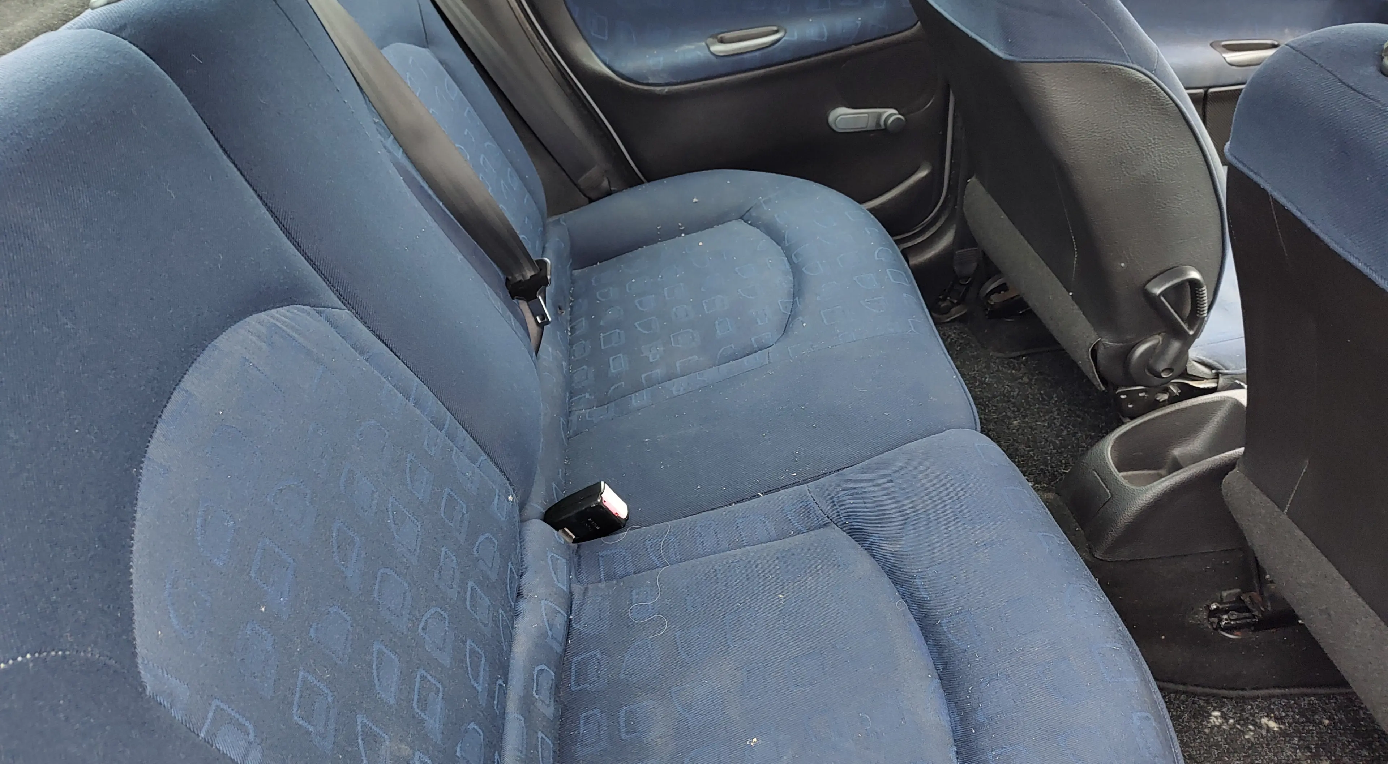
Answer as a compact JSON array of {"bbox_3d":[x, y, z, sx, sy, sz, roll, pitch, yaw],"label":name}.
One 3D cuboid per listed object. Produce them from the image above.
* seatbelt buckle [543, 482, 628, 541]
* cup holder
[{"bbox_3d":[-0.109,0.133,0.939,0.073,0.040,0.027,-29,32,28],"label":"seatbelt buckle"},{"bbox_3d":[0.566,0.101,1.085,0.230,0.150,0.135,-5,37,-4],"label":"cup holder"}]

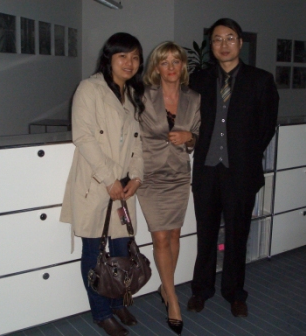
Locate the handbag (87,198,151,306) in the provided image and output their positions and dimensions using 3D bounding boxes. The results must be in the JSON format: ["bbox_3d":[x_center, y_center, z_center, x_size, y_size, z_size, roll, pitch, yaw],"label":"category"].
[{"bbox_3d":[-0.185,0.483,2.572,0.330,0.540,0.170,-5,12,-25],"label":"handbag"}]

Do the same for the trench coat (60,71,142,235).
[{"bbox_3d":[-0.267,-0.062,2.541,0.460,0.910,0.340,-8,14,-36],"label":"trench coat"}]

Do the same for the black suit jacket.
[{"bbox_3d":[0.467,-0.234,2.804,0.560,0.800,0.340,4,12,17],"label":"black suit jacket"}]

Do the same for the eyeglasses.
[{"bbox_3d":[0.425,-0.729,2.678,0.138,0.045,0.140,0,10,20],"label":"eyeglasses"}]

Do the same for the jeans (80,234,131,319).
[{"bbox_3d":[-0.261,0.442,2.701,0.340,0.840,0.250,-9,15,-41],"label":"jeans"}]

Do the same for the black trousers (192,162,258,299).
[{"bbox_3d":[0.452,0.375,2.925,0.390,0.960,0.280,4,12,18],"label":"black trousers"}]

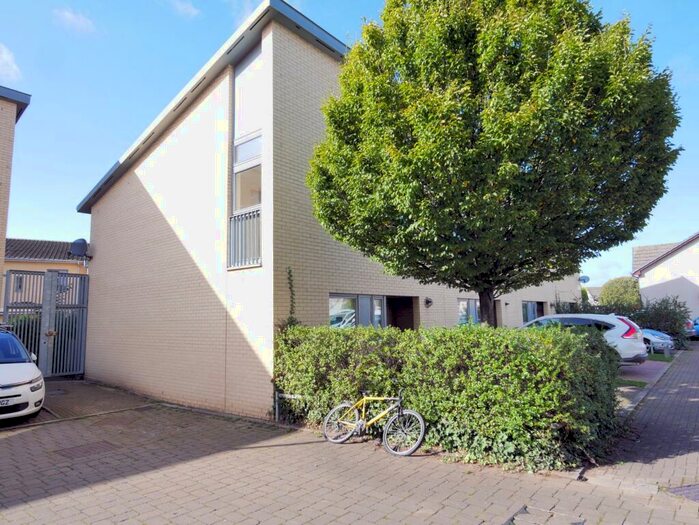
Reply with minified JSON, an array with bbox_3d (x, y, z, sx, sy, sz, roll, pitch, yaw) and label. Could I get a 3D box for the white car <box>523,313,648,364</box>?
[{"bbox_3d":[6.728,2.553,14.219,4.550,1.690,1.820,-7,-9,39],"label":"white car"}]

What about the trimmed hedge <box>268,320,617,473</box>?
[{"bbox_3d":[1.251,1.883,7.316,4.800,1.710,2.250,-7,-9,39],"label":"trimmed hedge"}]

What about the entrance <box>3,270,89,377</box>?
[{"bbox_3d":[-8.662,1.787,12.717,0.120,3.020,2.120,-7,-9,39],"label":"entrance"}]

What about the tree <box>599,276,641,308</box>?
[{"bbox_3d":[23.266,3.610,37.697,3.933,4.864,3.933,-7,-9,39],"label":"tree"}]

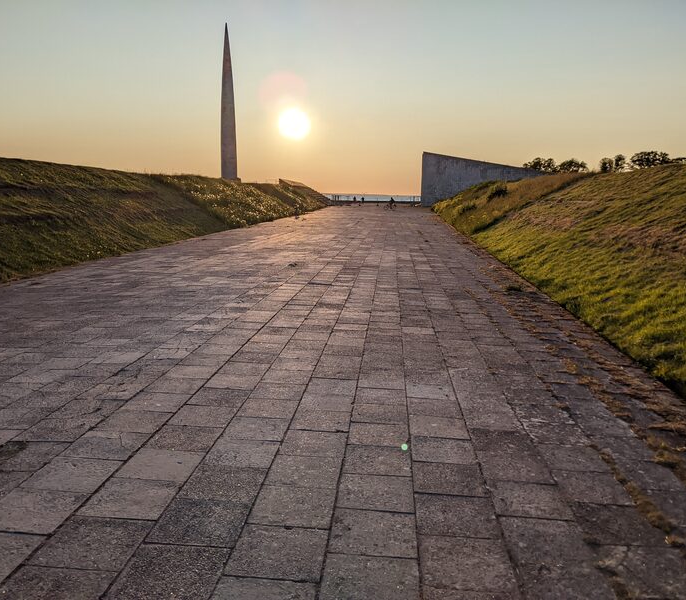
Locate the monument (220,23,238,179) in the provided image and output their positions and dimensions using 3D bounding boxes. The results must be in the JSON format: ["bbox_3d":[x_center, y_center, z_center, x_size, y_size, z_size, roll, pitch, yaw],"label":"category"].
[{"bbox_3d":[-26.556,-45.818,144.758,3.700,35.000,3.600,2,10,4],"label":"monument"}]

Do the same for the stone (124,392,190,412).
[{"bbox_3d":[-1.377,0.790,4.626,0.410,0.070,0.420,3,9,4],"label":"stone"}]

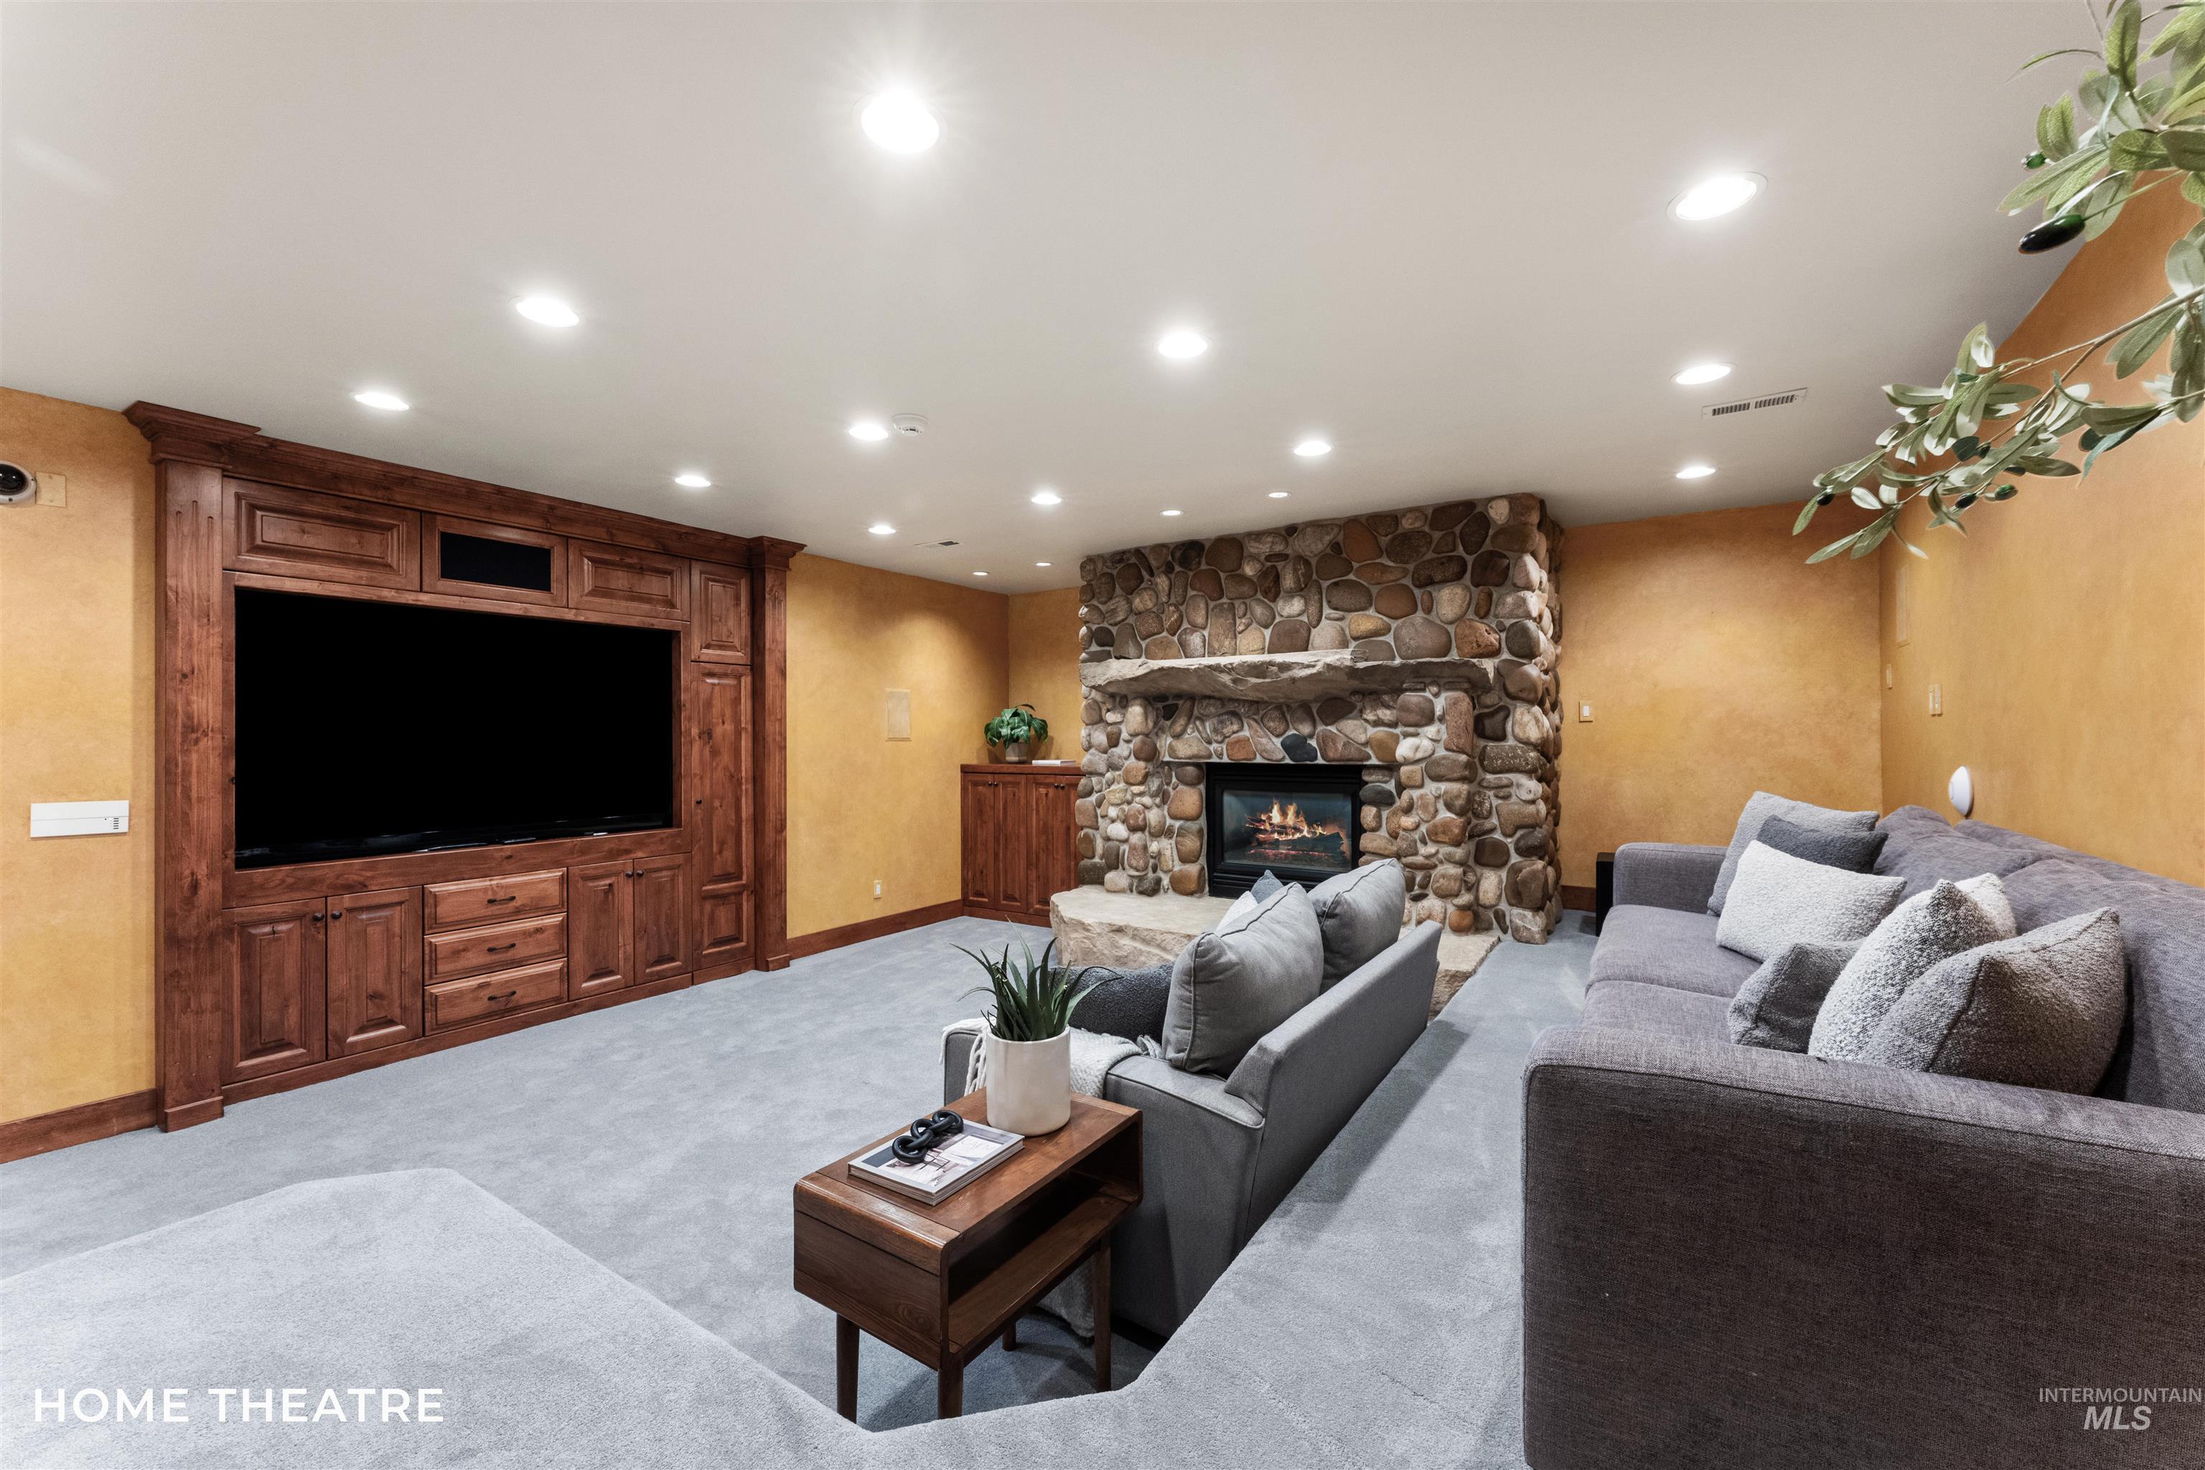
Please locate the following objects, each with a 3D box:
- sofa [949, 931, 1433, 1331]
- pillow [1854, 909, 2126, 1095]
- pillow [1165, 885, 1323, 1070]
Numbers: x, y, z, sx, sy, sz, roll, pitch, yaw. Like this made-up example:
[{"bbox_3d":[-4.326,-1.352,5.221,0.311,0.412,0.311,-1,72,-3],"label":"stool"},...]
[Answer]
[{"bbox_3d":[0.416,1.085,2.831,1.000,0.750,1.630,-1,-1,34],"label":"sofa"},{"bbox_3d":[1.340,0.460,1.276,0.450,0.410,0.170,0,18,-24],"label":"pillow"},{"bbox_3d":[0.374,0.745,2.387,0.200,0.530,0.620,14,7,33],"label":"pillow"}]

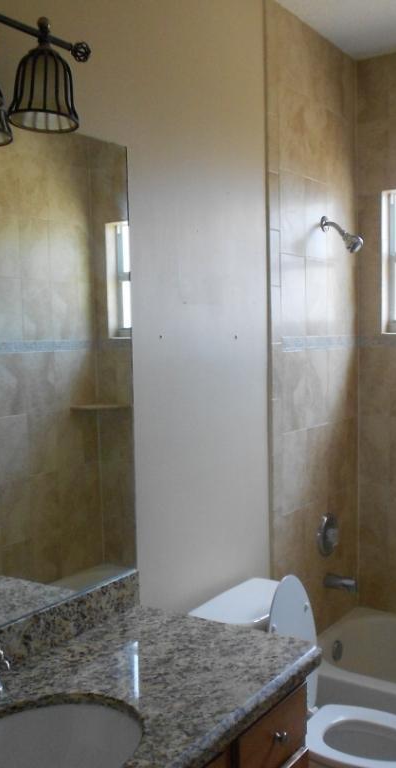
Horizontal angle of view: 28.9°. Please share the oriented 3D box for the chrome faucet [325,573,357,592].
[{"bbox_3d":[0.600,0.826,3.192,0.130,0.068,0.058,2,5,34],"label":"chrome faucet"}]

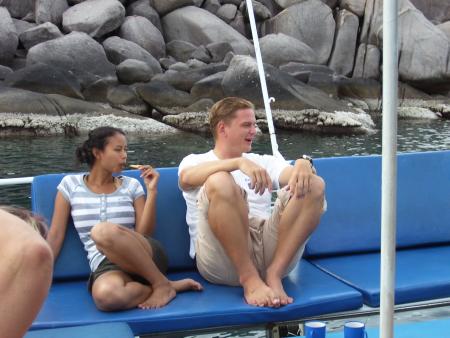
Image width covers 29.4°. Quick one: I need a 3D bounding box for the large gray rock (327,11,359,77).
[{"bbox_3d":[2.858,-3.027,20.706,0.722,1.566,0.870,0,7,0],"label":"large gray rock"}]

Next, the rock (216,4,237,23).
[{"bbox_3d":[0.063,-3.940,21.750,0.505,0.435,0.479,0,7,0],"label":"rock"}]

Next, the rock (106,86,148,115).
[{"bbox_3d":[-2.055,-1.465,18.096,0.887,0.652,0.783,0,7,0],"label":"rock"}]

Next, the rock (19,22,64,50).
[{"bbox_3d":[-4.464,-3.223,20.880,1.087,0.696,0.870,0,7,0],"label":"rock"}]

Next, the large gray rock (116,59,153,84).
[{"bbox_3d":[-2.000,-2.154,18.966,0.800,0.592,0.696,0,7,0],"label":"large gray rock"}]

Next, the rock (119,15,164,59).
[{"bbox_3d":[-1.997,-3.121,20.532,1.131,1.087,1.044,0,7,0],"label":"rock"}]

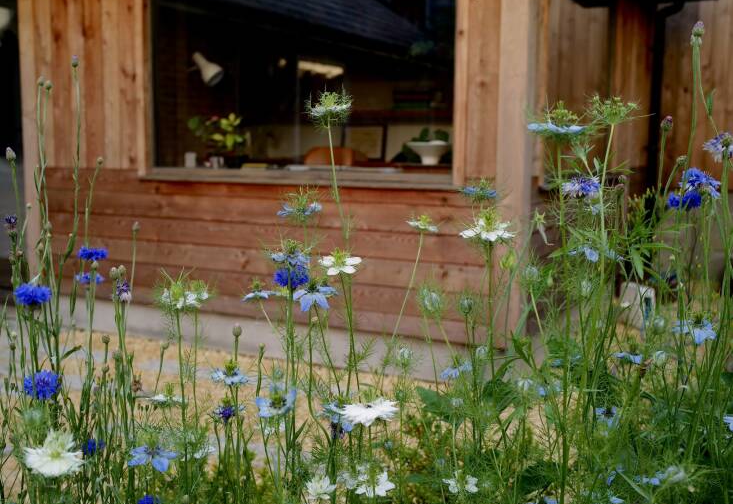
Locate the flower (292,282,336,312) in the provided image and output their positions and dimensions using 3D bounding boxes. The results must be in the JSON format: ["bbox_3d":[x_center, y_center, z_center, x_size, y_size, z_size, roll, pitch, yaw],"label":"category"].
[{"bbox_3d":[-0.053,0.045,0.870,0.045,0.025,0.045,0,11,-3],"label":"flower"}]

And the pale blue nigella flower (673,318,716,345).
[{"bbox_3d":[0.353,0.086,0.920,0.046,0.022,0.046,3,17,21],"label":"pale blue nigella flower"}]

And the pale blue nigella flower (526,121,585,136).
[{"bbox_3d":[0.155,-0.102,0.700,0.046,0.012,0.046,2,6,12],"label":"pale blue nigella flower"}]

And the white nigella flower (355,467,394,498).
[{"bbox_3d":[0.008,0.235,0.870,0.041,0.024,0.041,6,19,0],"label":"white nigella flower"}]

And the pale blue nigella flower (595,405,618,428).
[{"bbox_3d":[0.337,0.231,1.200,0.036,0.023,0.036,3,27,16],"label":"pale blue nigella flower"}]

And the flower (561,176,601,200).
[{"bbox_3d":[0.226,-0.068,0.900,0.039,0.022,0.039,2,7,14],"label":"flower"}]

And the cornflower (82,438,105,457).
[{"bbox_3d":[-0.336,0.240,1.050,0.028,0.021,0.027,-1,7,-18],"label":"cornflower"}]

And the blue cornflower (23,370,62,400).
[{"bbox_3d":[-0.335,0.136,0.880,0.038,0.026,0.038,-2,28,-21],"label":"blue cornflower"}]

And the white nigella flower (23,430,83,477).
[{"bbox_3d":[-0.249,0.160,0.680,0.046,0.027,0.046,-2,19,-20],"label":"white nigella flower"}]

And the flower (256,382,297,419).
[{"bbox_3d":[-0.098,0.163,0.930,0.043,0.028,0.043,0,16,-6],"label":"flower"}]

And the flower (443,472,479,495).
[{"bbox_3d":[0.115,0.284,1.050,0.044,0.020,0.044,1,6,7],"label":"flower"}]

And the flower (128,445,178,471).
[{"bbox_3d":[-0.204,0.198,0.820,0.046,0.016,0.046,-1,6,-14],"label":"flower"}]

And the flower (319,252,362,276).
[{"bbox_3d":[-0.027,0.012,0.900,0.045,0.021,0.045,1,16,-2],"label":"flower"}]

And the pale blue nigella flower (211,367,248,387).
[{"bbox_3d":[-0.156,0.142,0.970,0.043,0.020,0.043,0,11,-9],"label":"pale blue nigella flower"}]

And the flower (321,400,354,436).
[{"bbox_3d":[-0.032,0.188,0.960,0.042,0.028,0.042,0,21,-2],"label":"flower"}]

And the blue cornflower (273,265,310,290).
[{"bbox_3d":[-0.081,0.027,0.920,0.038,0.023,0.038,0,19,-5],"label":"blue cornflower"}]

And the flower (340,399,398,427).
[{"bbox_3d":[0.003,0.136,0.720,0.049,0.014,0.049,-9,6,1],"label":"flower"}]

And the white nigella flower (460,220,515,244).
[{"bbox_3d":[0.105,-0.018,0.740,0.046,0.018,0.046,1,6,8],"label":"white nigella flower"}]

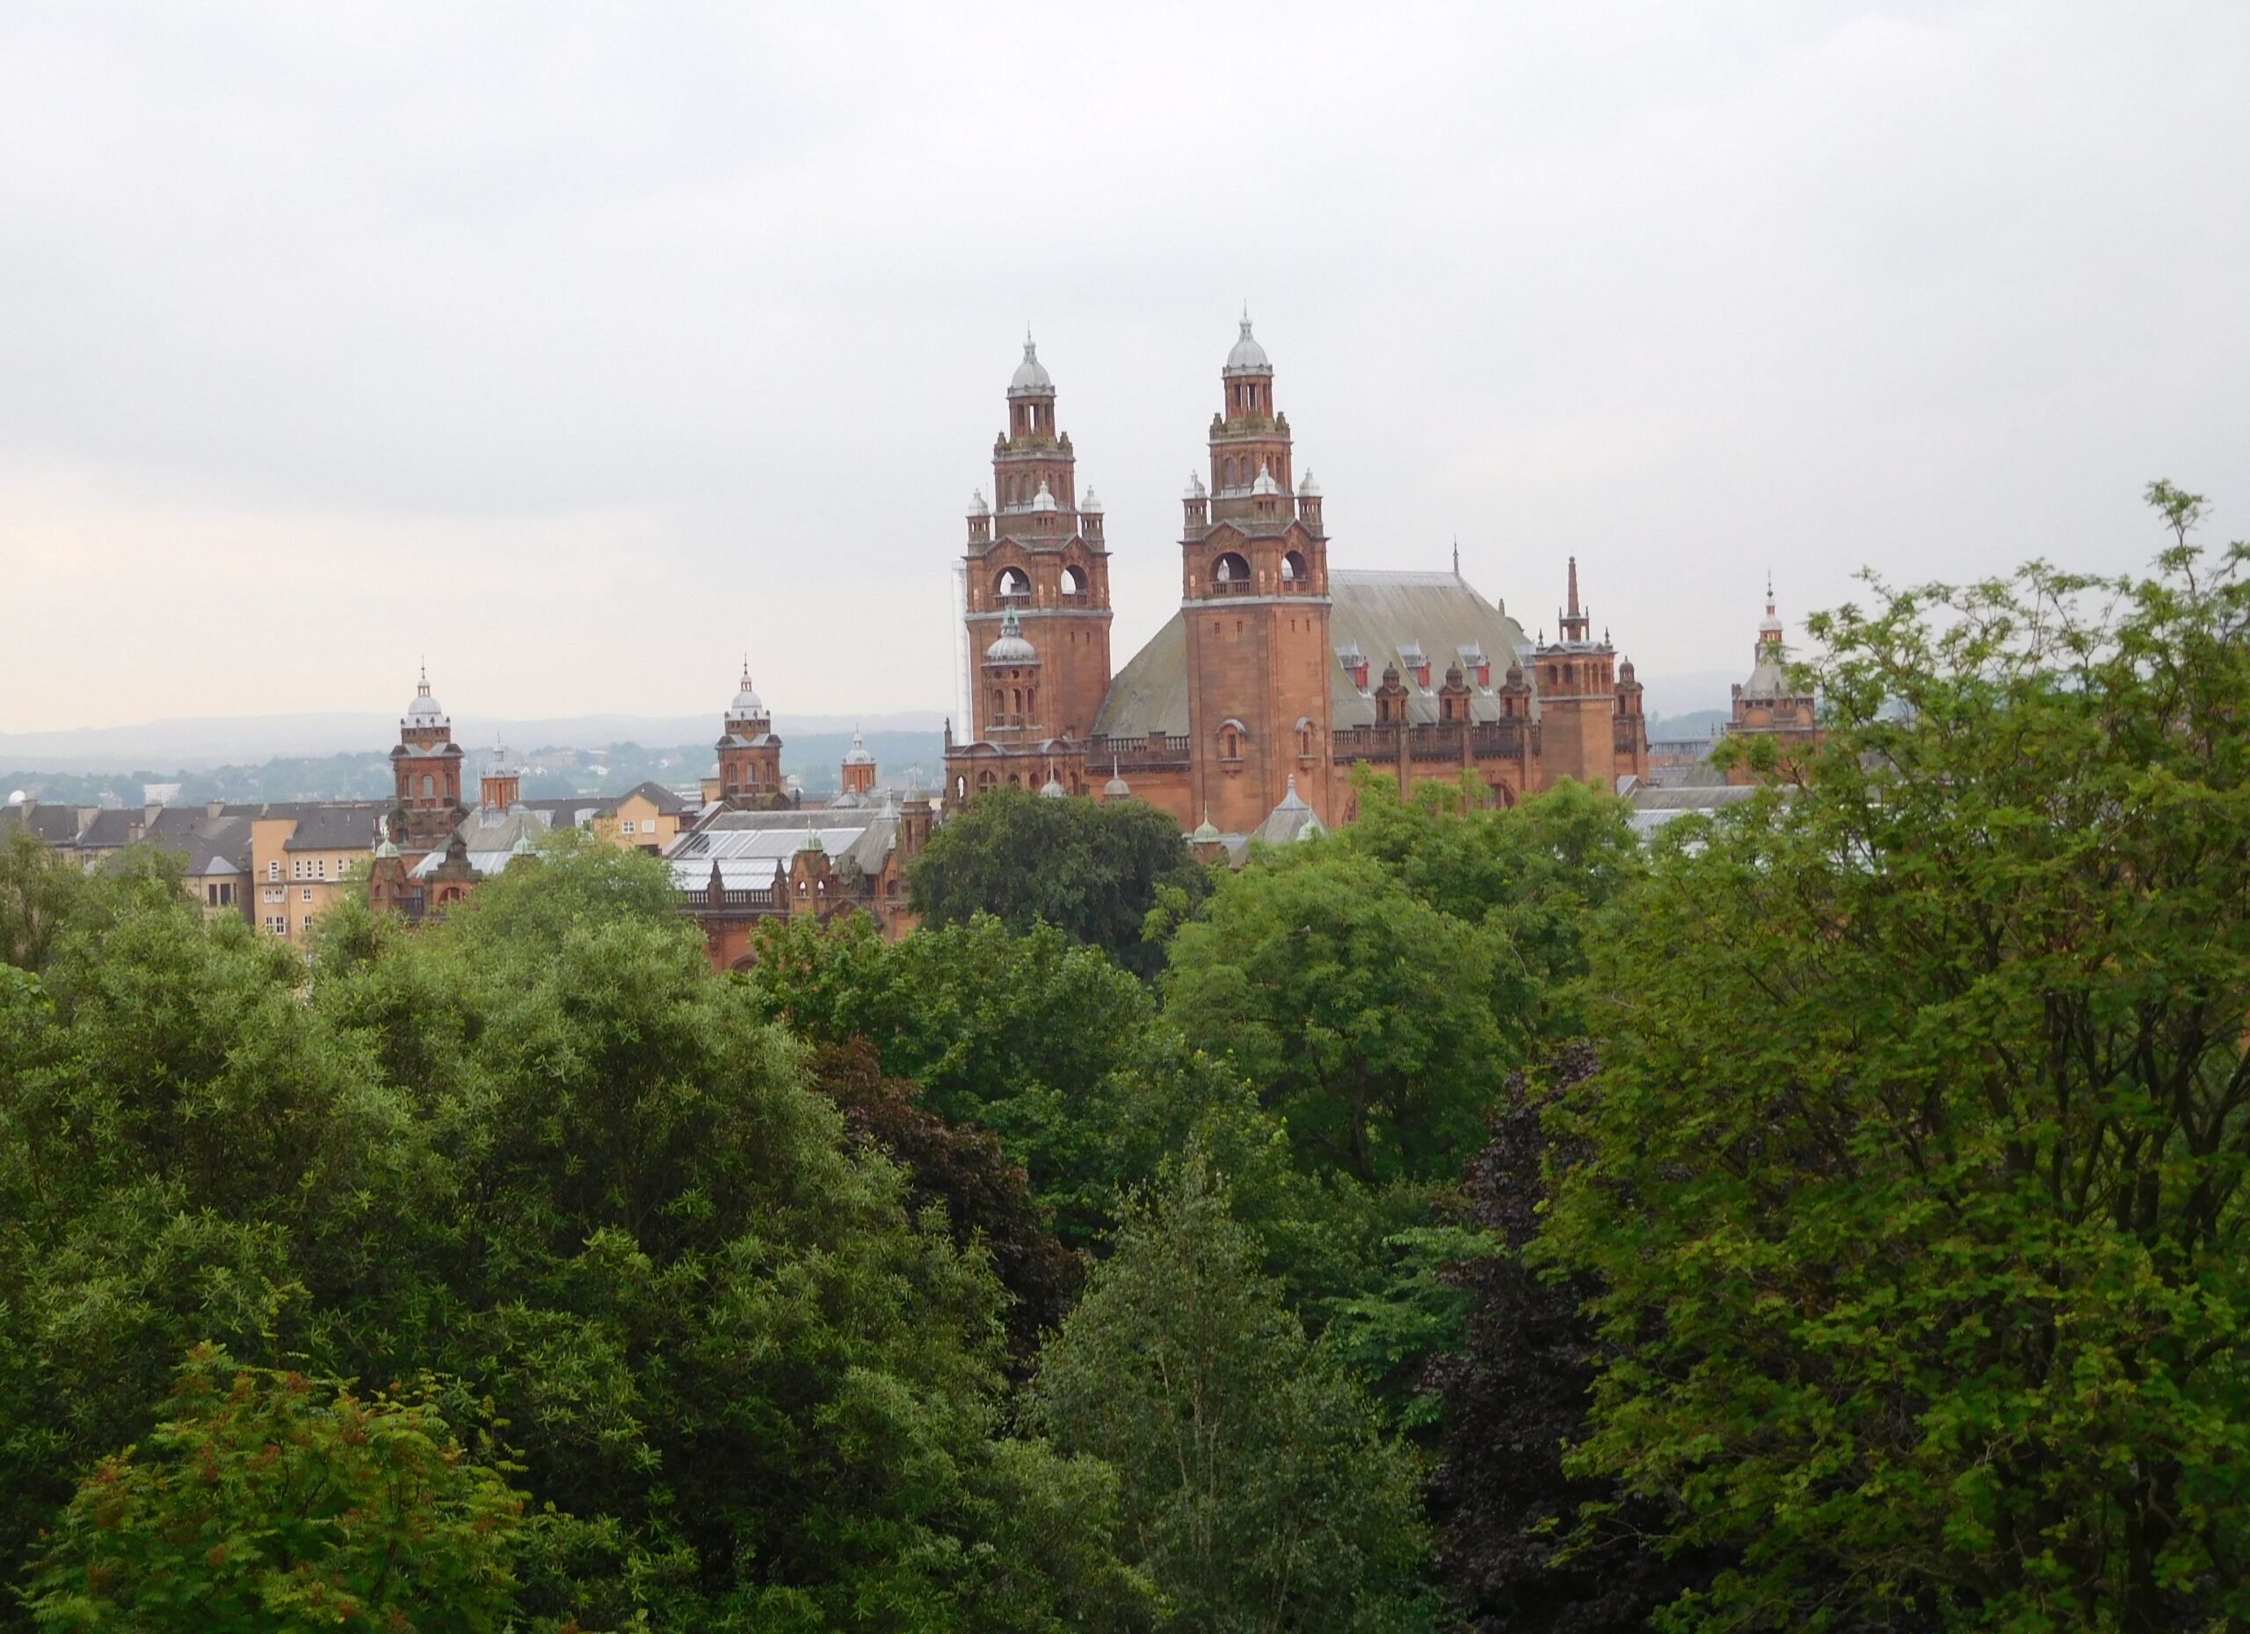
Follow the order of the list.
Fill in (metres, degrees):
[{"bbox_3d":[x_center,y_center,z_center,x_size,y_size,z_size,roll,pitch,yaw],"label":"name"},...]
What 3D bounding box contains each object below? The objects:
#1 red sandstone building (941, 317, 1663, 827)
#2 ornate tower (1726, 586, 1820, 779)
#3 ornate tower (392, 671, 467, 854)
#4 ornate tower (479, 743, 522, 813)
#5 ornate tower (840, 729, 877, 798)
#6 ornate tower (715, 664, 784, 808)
[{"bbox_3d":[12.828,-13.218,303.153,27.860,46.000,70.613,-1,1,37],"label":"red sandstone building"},{"bbox_3d":[48.977,-10.419,304.387,5.200,15.936,5.200,-1,1,37],"label":"ornate tower"},{"bbox_3d":[-56.071,-4.803,324.054,5.400,15.132,5.400,-1,1,37],"label":"ornate tower"},{"bbox_3d":[-49.655,-3.355,320.552,2.400,5.736,2.400,-1,1,37],"label":"ornate tower"},{"bbox_3d":[-23.381,-4.798,354.840,2.400,6.040,2.400,-1,1,37],"label":"ornate tower"},{"bbox_3d":[-33.016,-7.413,354.181,5.200,12.828,5.200,-1,1,37],"label":"ornate tower"}]

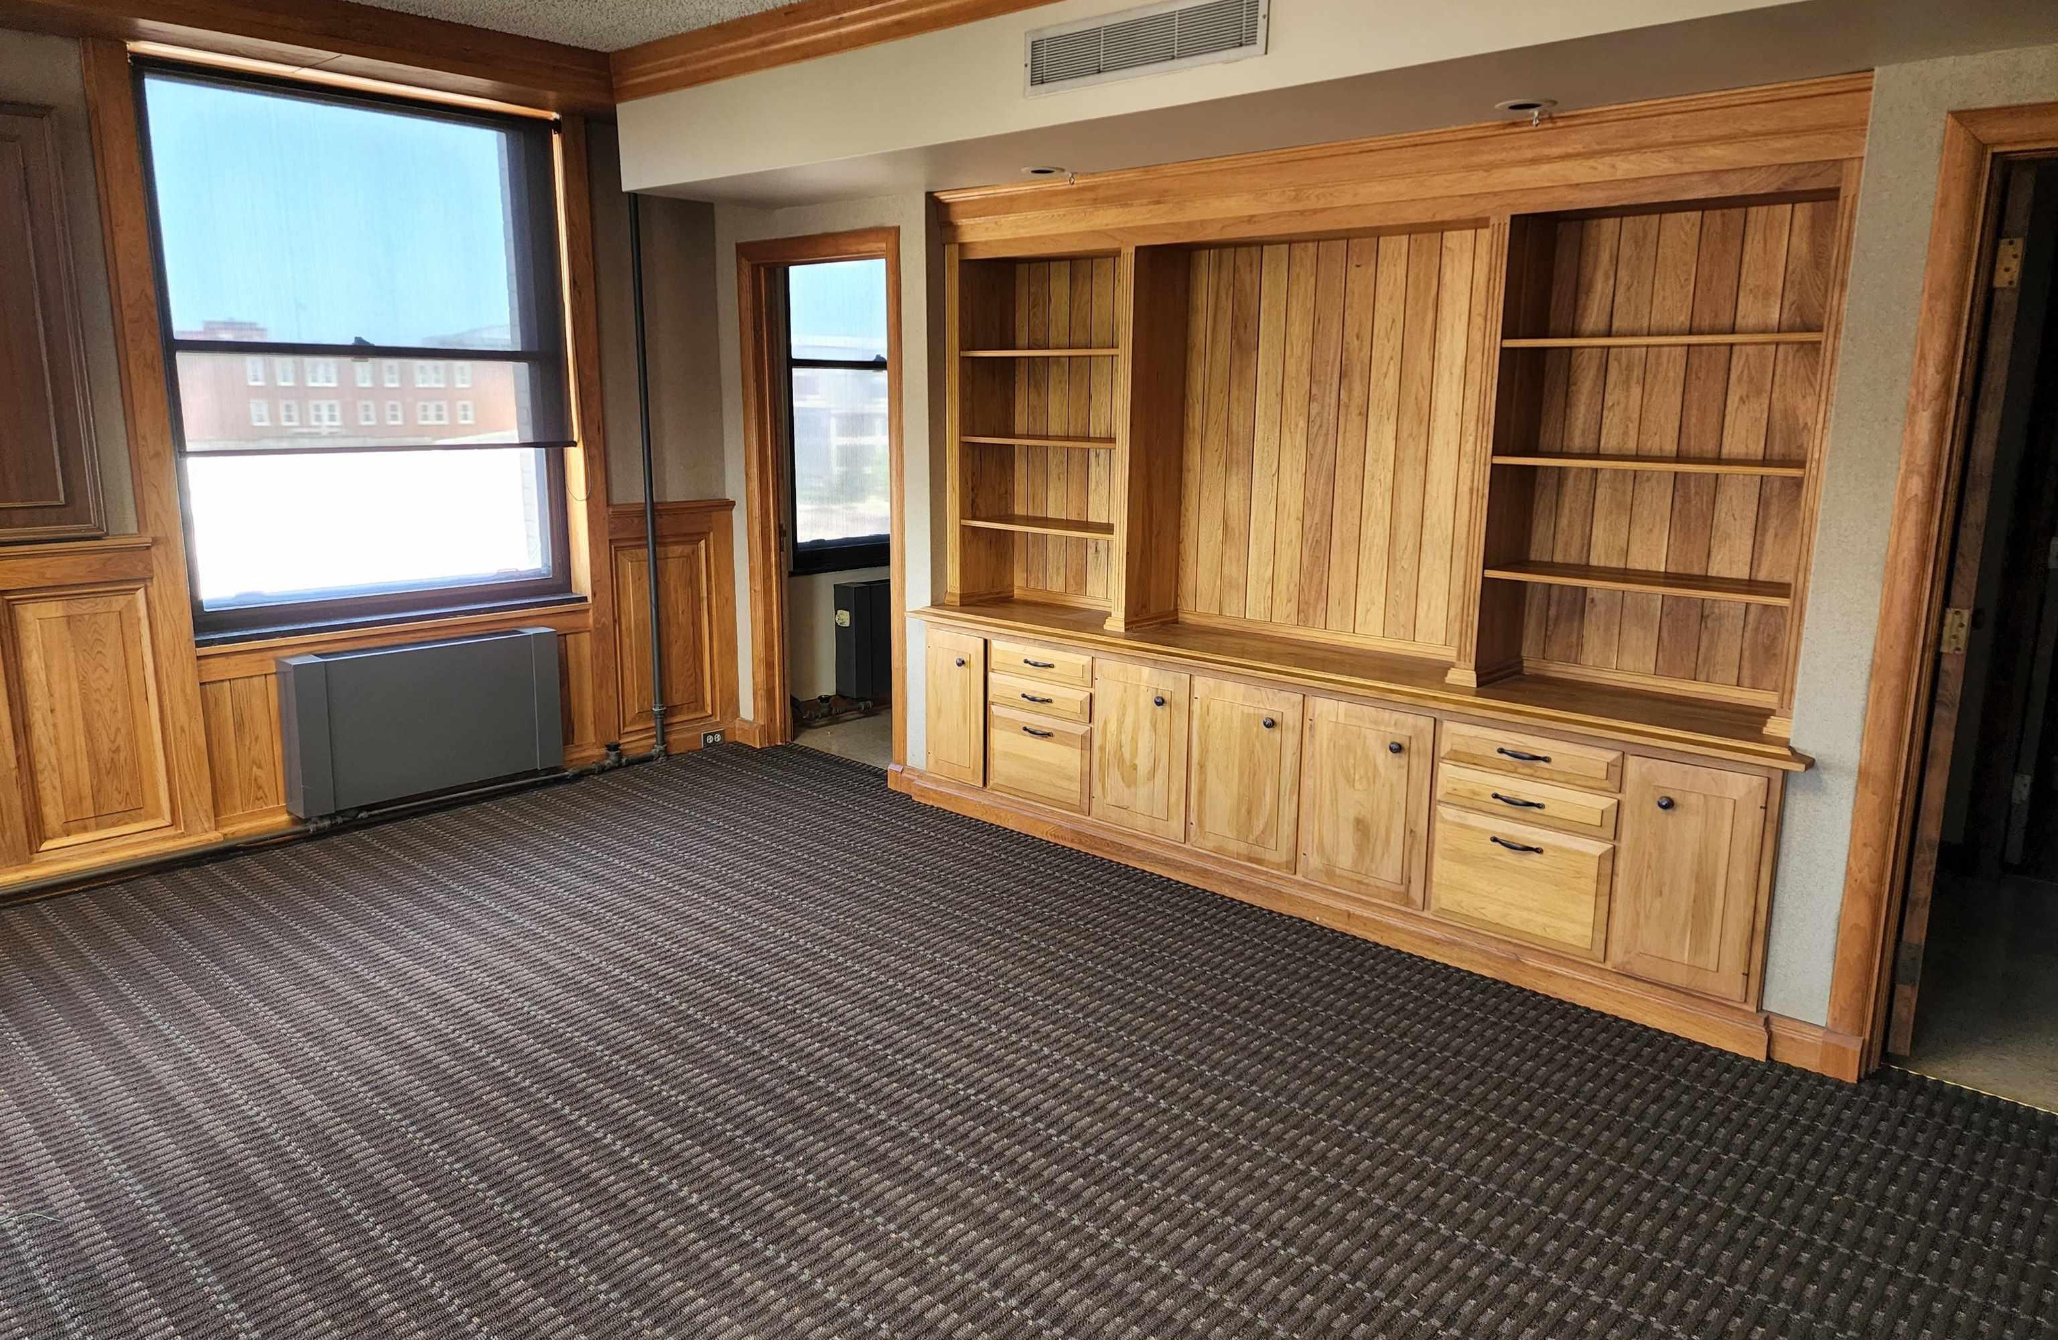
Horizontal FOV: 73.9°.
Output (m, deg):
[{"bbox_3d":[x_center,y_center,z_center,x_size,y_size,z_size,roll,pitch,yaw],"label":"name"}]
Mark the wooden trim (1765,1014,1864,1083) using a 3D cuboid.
[{"bbox_3d":[1.856,0.889,3.231,0.200,0.112,0.030,11,16,41],"label":"wooden trim"}]

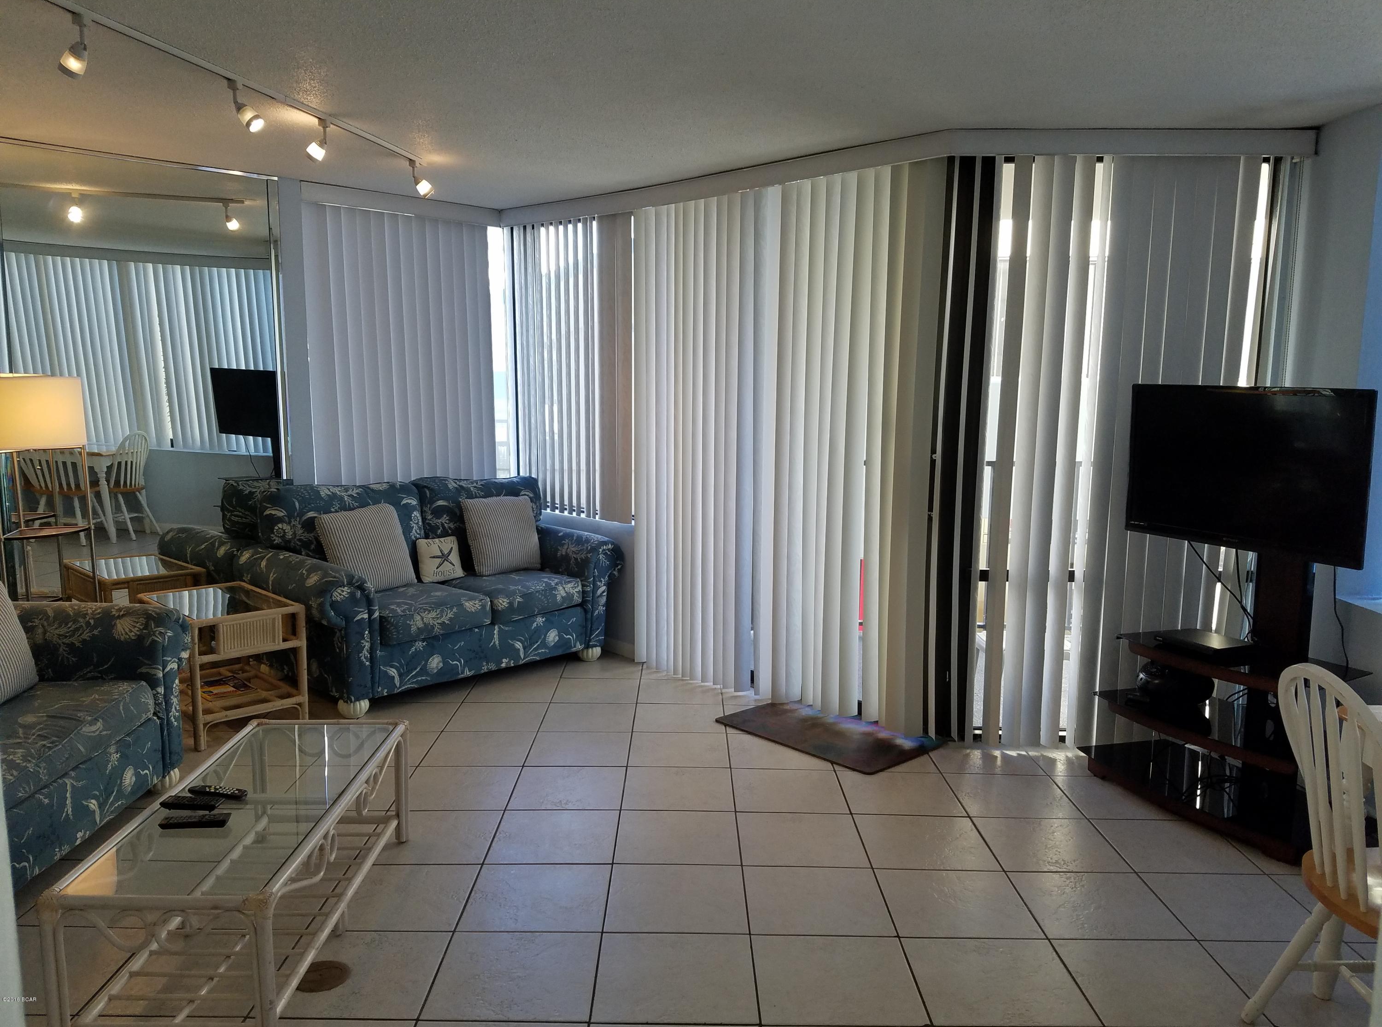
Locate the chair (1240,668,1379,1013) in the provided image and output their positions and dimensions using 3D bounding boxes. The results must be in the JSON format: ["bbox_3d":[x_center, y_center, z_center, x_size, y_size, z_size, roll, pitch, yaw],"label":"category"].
[{"bbox_3d":[1.508,0.780,2.171,0.520,0.943,0.496,1,7,1],"label":"chair"}]

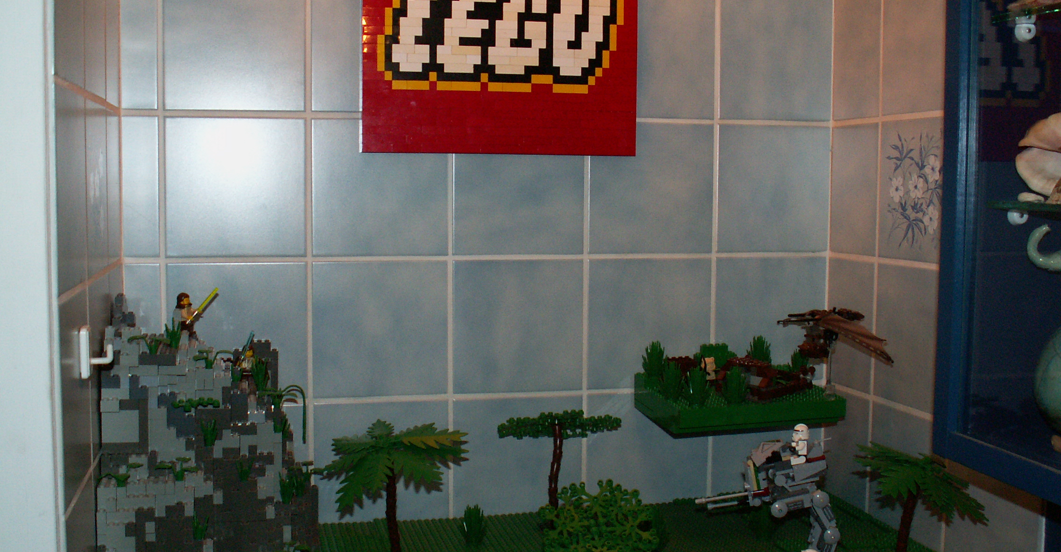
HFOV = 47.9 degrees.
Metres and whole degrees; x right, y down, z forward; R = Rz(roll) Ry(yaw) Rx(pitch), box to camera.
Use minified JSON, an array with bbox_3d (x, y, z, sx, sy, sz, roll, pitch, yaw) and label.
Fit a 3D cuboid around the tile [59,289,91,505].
[{"bbox_3d":[-0.348,0.088,0.905,0.010,0.152,0.152,-1,5,-13],"label":"tile"}]

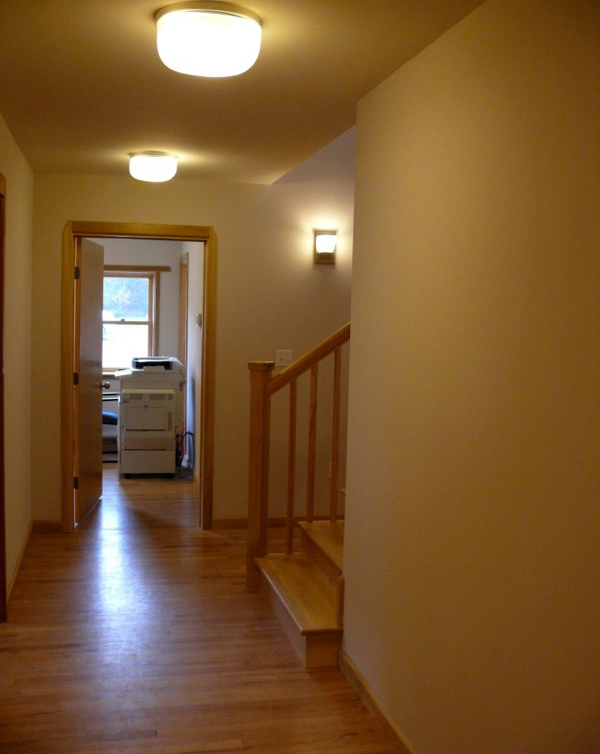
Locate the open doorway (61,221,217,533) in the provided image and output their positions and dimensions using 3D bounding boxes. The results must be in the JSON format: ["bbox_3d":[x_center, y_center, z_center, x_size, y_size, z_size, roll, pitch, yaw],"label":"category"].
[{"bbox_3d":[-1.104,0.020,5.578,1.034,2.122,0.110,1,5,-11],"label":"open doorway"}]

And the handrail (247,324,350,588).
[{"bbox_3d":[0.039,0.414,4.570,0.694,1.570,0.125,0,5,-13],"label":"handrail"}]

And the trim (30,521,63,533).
[{"bbox_3d":[-1.718,1.024,5.510,0.199,0.086,0.020,1,5,-11],"label":"trim"}]

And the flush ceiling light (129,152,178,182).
[{"bbox_3d":[-0.848,-1.213,4.685,0.285,0.135,0.285,0,5,-13],"label":"flush ceiling light"}]

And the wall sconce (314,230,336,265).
[{"bbox_3d":[0.182,-0.908,5.664,0.167,0.243,0.110,1,5,-11],"label":"wall sconce"}]

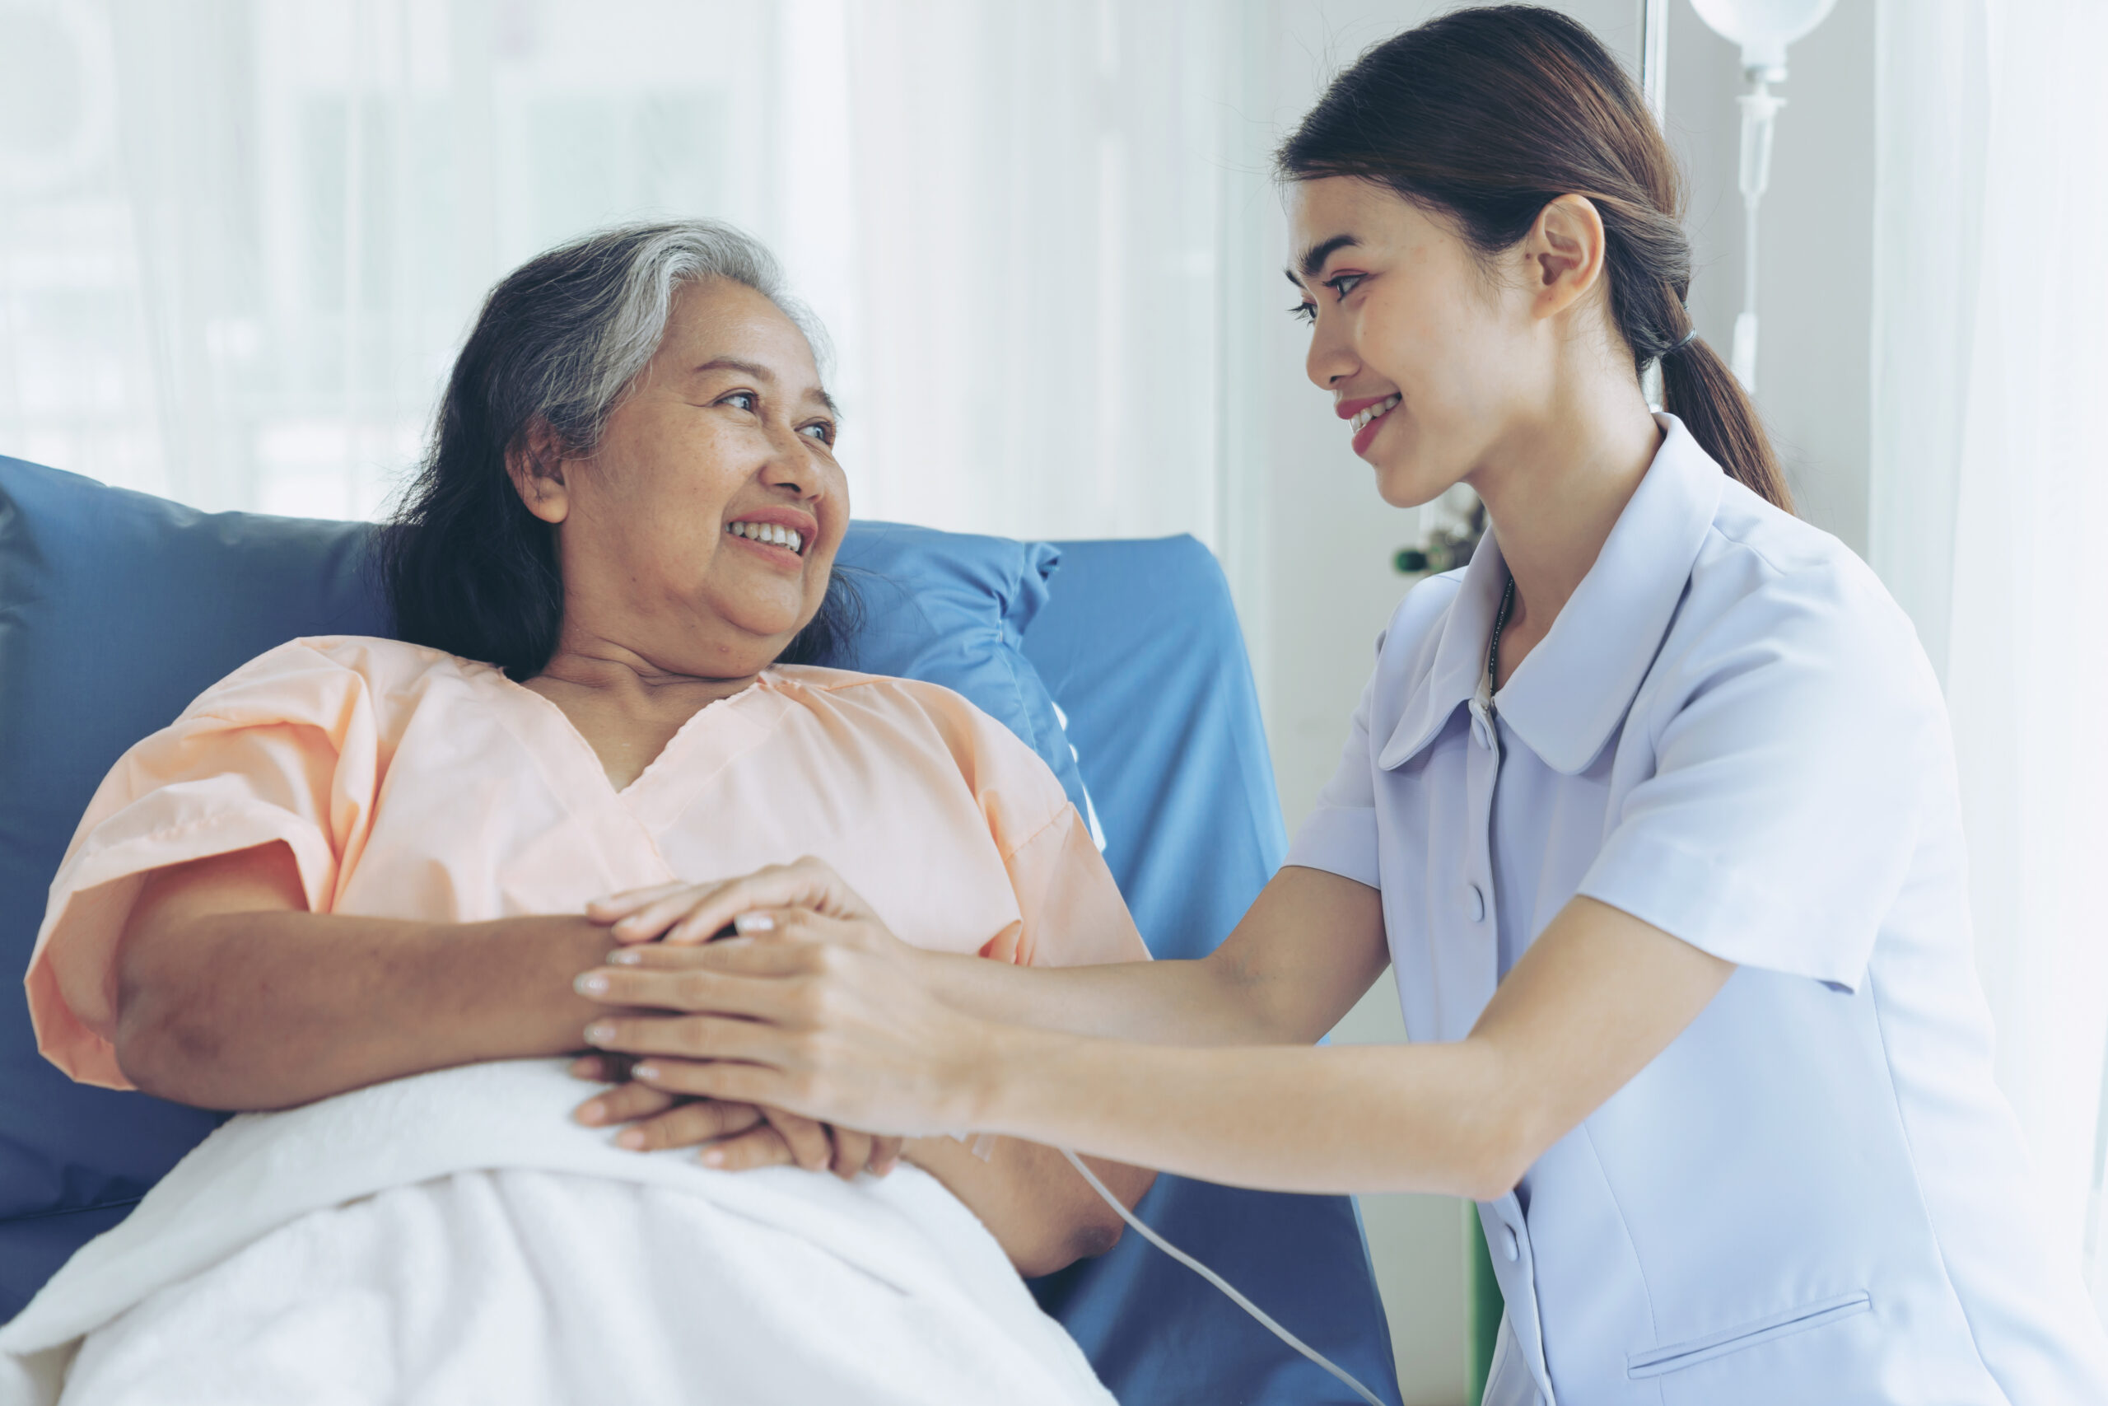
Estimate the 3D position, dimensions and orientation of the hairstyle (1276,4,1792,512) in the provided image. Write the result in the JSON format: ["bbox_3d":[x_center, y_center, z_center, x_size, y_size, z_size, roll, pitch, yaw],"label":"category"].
[{"bbox_3d":[0.230,-0.211,1.690,0.235,0.260,0.175,-9,-4,-20],"label":"hairstyle"}]

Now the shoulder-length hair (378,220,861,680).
[{"bbox_3d":[-0.224,-0.129,1.800,0.225,0.250,0.215,-4,-12,36],"label":"shoulder-length hair"}]

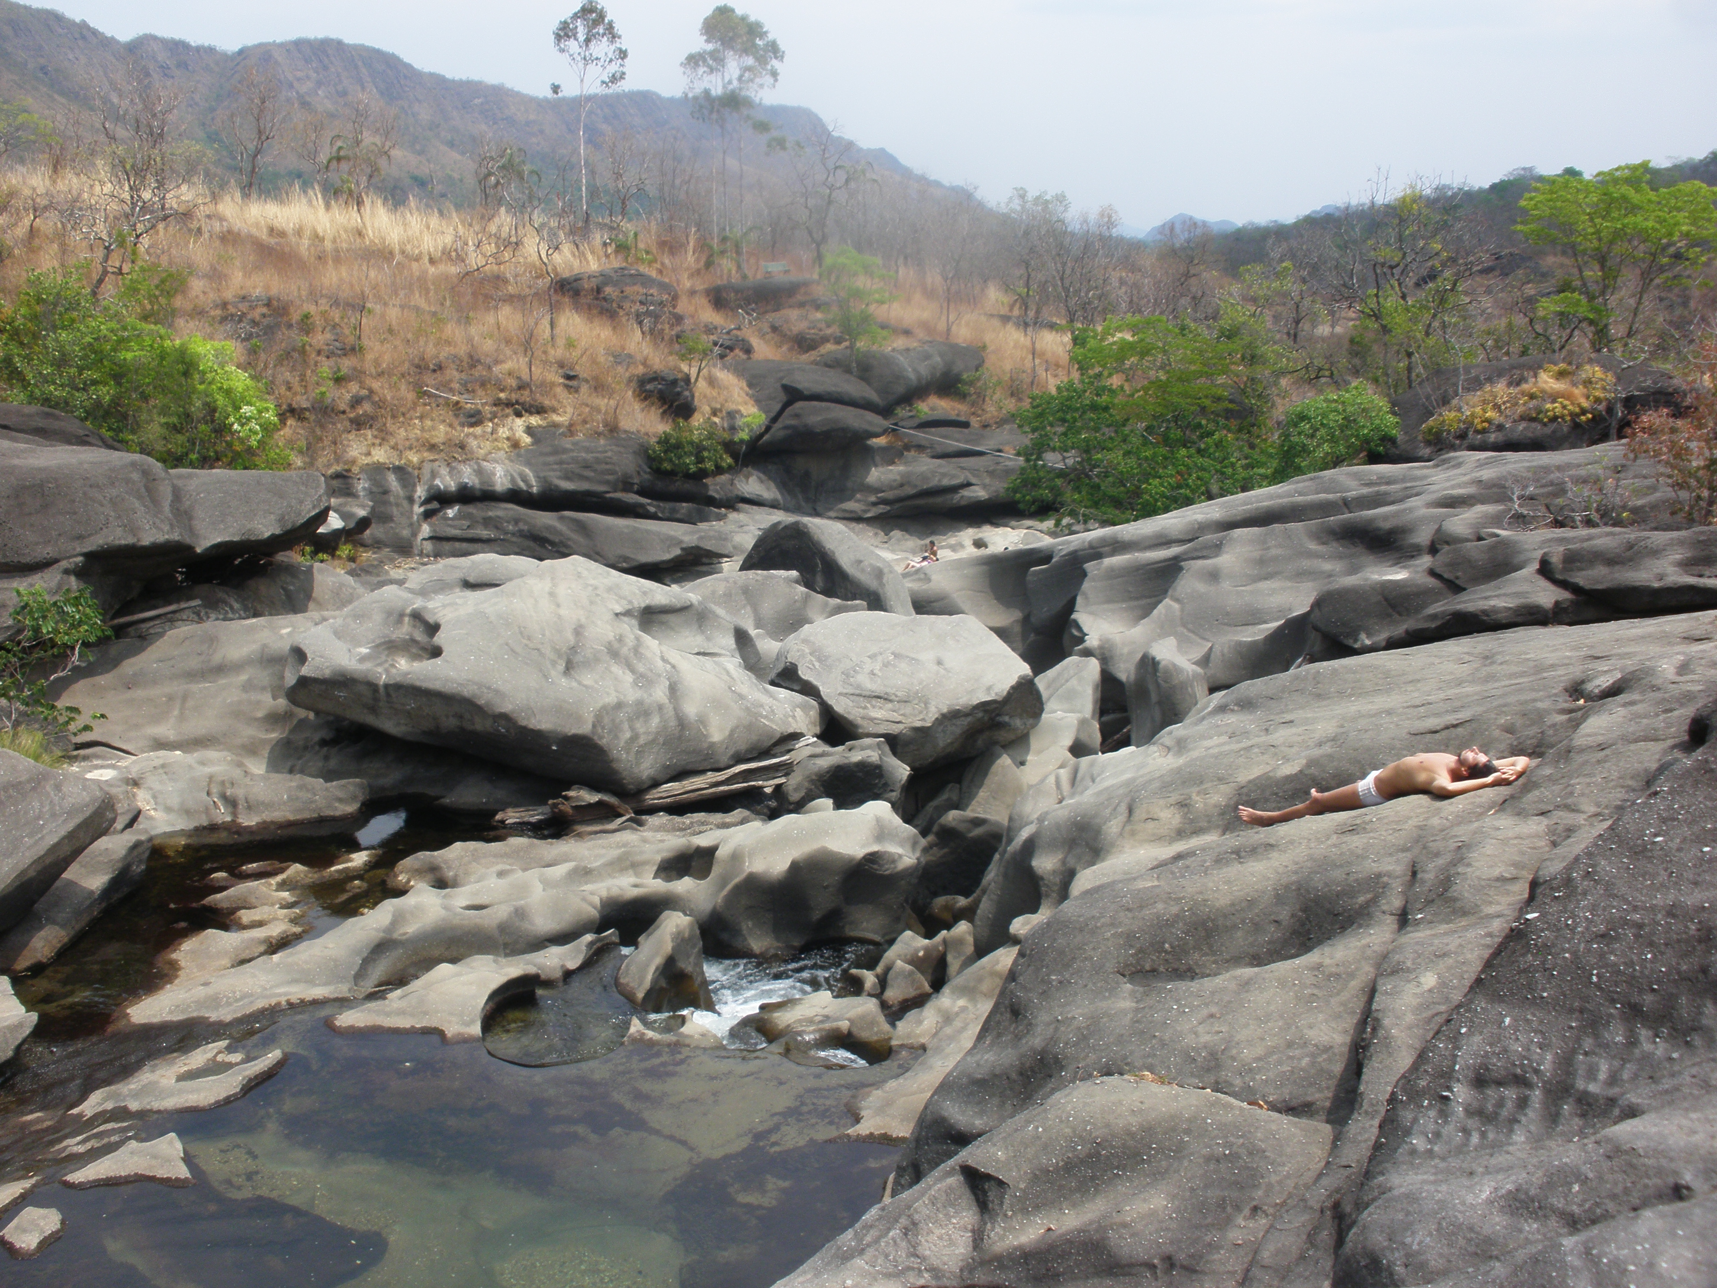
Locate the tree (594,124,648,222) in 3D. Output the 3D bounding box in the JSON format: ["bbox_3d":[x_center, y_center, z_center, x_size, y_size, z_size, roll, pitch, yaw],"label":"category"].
[{"bbox_3d":[-14.319,-28.193,108.000,3.000,5.900,2.800,0,10,0],"label":"tree"}]

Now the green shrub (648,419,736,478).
[{"bbox_3d":[-5.449,-6.394,58.500,2.850,1.900,2.400,0,12,0],"label":"green shrub"}]

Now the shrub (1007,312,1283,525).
[{"bbox_3d":[8.661,-6.815,54.000,8.200,6.200,5.800,0,12,0],"label":"shrub"}]

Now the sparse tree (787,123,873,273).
[{"bbox_3d":[-1.487,-22.615,90.000,4.300,7.700,4.100,0,12,0],"label":"sparse tree"}]

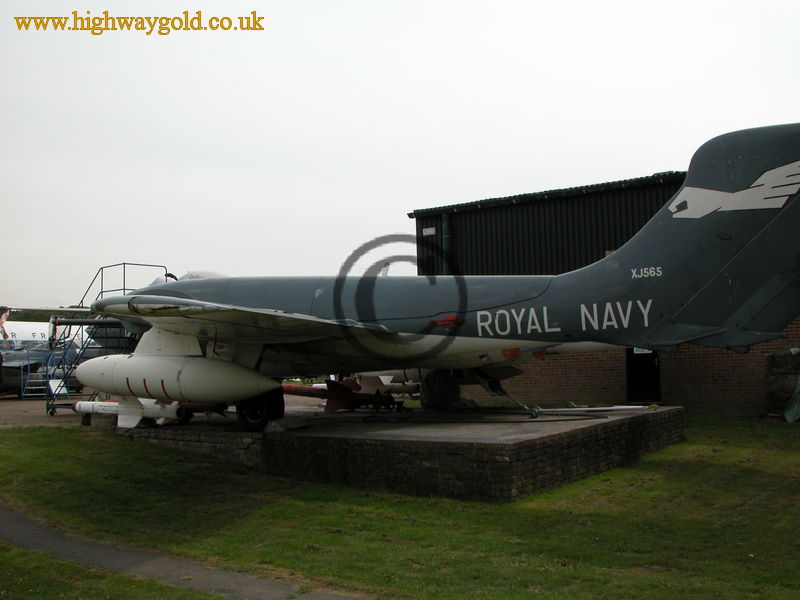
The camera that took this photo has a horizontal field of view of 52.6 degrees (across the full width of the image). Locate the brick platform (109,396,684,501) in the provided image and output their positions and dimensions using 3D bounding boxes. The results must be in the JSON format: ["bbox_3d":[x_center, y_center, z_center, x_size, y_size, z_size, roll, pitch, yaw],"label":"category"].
[{"bbox_3d":[0.262,2.351,13.939,7.220,0.630,6.880,-5,-6,34],"label":"brick platform"}]

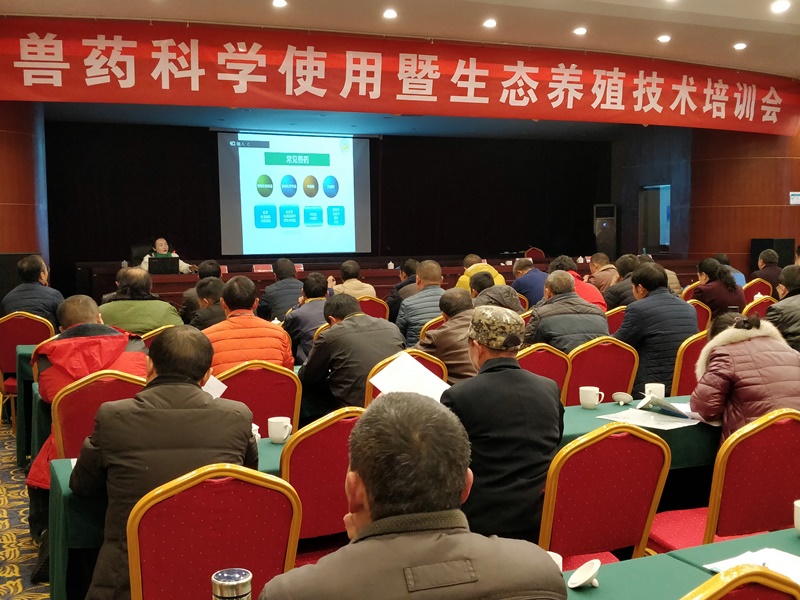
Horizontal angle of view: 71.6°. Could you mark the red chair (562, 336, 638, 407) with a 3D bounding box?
[{"bbox_3d":[1.087,0.636,3.367,0.450,0.930,0.570,-1,7,-9],"label":"red chair"}]

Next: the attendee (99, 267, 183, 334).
[{"bbox_3d":[-1.702,0.455,3.703,0.560,1.280,0.750,-2,7,-12],"label":"attendee"}]

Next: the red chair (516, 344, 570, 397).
[{"bbox_3d":[0.673,0.656,3.241,0.450,0.920,0.560,-2,7,-14],"label":"red chair"}]

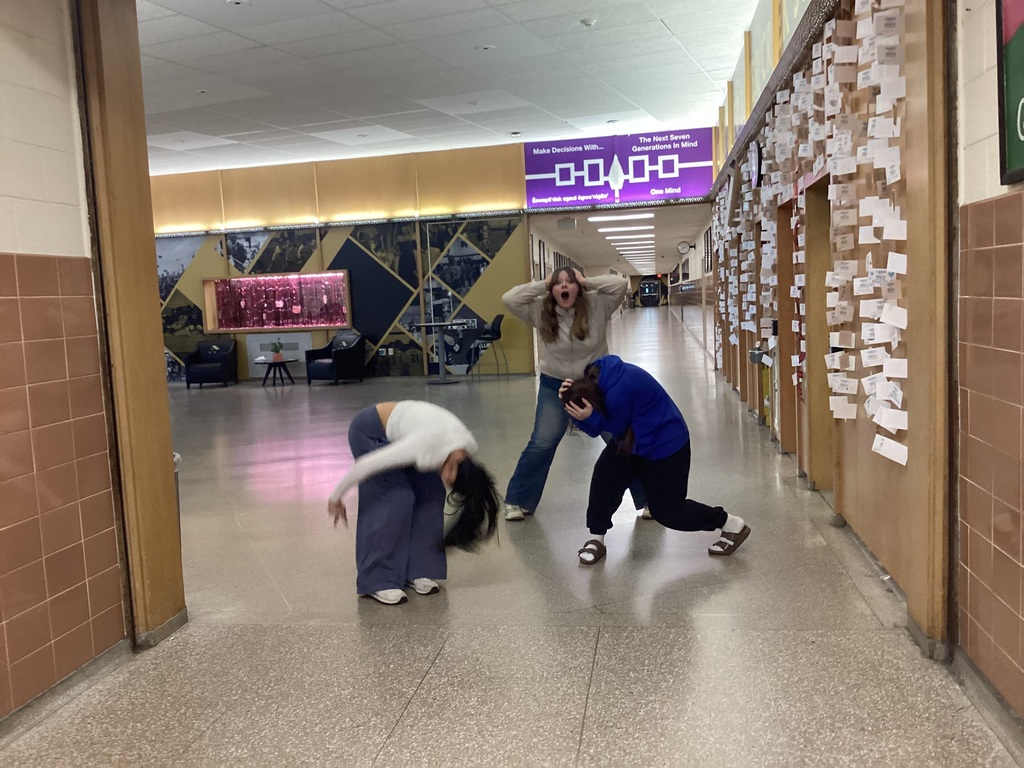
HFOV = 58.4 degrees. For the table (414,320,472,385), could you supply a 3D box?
[{"bbox_3d":[-1.201,-0.530,15.881,0.950,1.030,0.950,-2,5,9],"label":"table"}]

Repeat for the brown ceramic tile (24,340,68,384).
[{"bbox_3d":[-1.697,-0.081,3.332,0.012,0.149,0.223,-2,5,9],"label":"brown ceramic tile"}]

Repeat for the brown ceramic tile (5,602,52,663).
[{"bbox_3d":[-1.708,0.877,3.236,0.012,0.152,0.224,-2,5,9],"label":"brown ceramic tile"}]

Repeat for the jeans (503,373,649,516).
[{"bbox_3d":[0.383,0.355,5.856,0.900,0.900,0.370,-2,5,4],"label":"jeans"}]

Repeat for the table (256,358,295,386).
[{"bbox_3d":[-4.296,-0.202,16.723,0.750,0.440,0.750,-4,6,-14],"label":"table"}]

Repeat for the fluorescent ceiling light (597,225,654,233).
[{"bbox_3d":[2.450,-3.330,19.614,1.220,0.080,0.420,-2,5,9],"label":"fluorescent ceiling light"}]

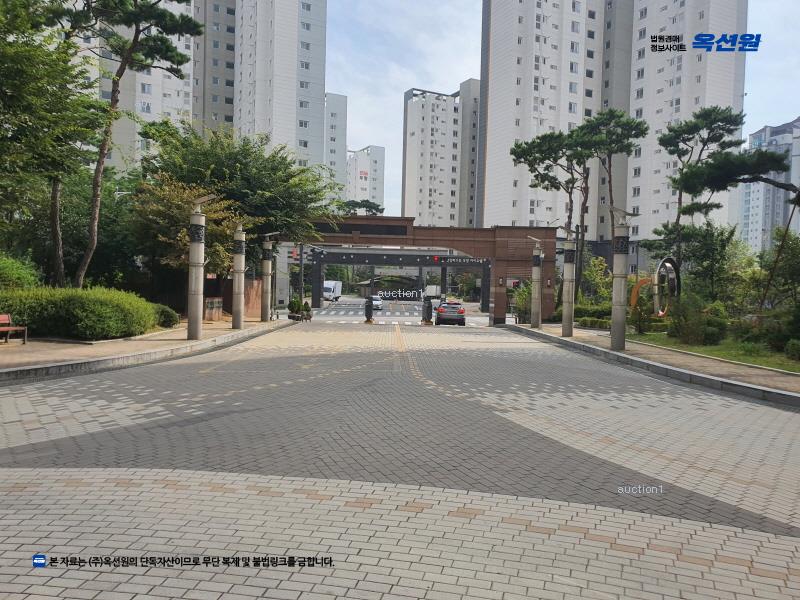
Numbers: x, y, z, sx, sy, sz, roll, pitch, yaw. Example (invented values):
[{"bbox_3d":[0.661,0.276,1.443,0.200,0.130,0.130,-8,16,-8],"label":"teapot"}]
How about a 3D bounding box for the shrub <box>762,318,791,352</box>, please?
[{"bbox_3d":[12.531,1.182,20.000,0.950,1.120,0.950,2,1,0],"label":"shrub"}]

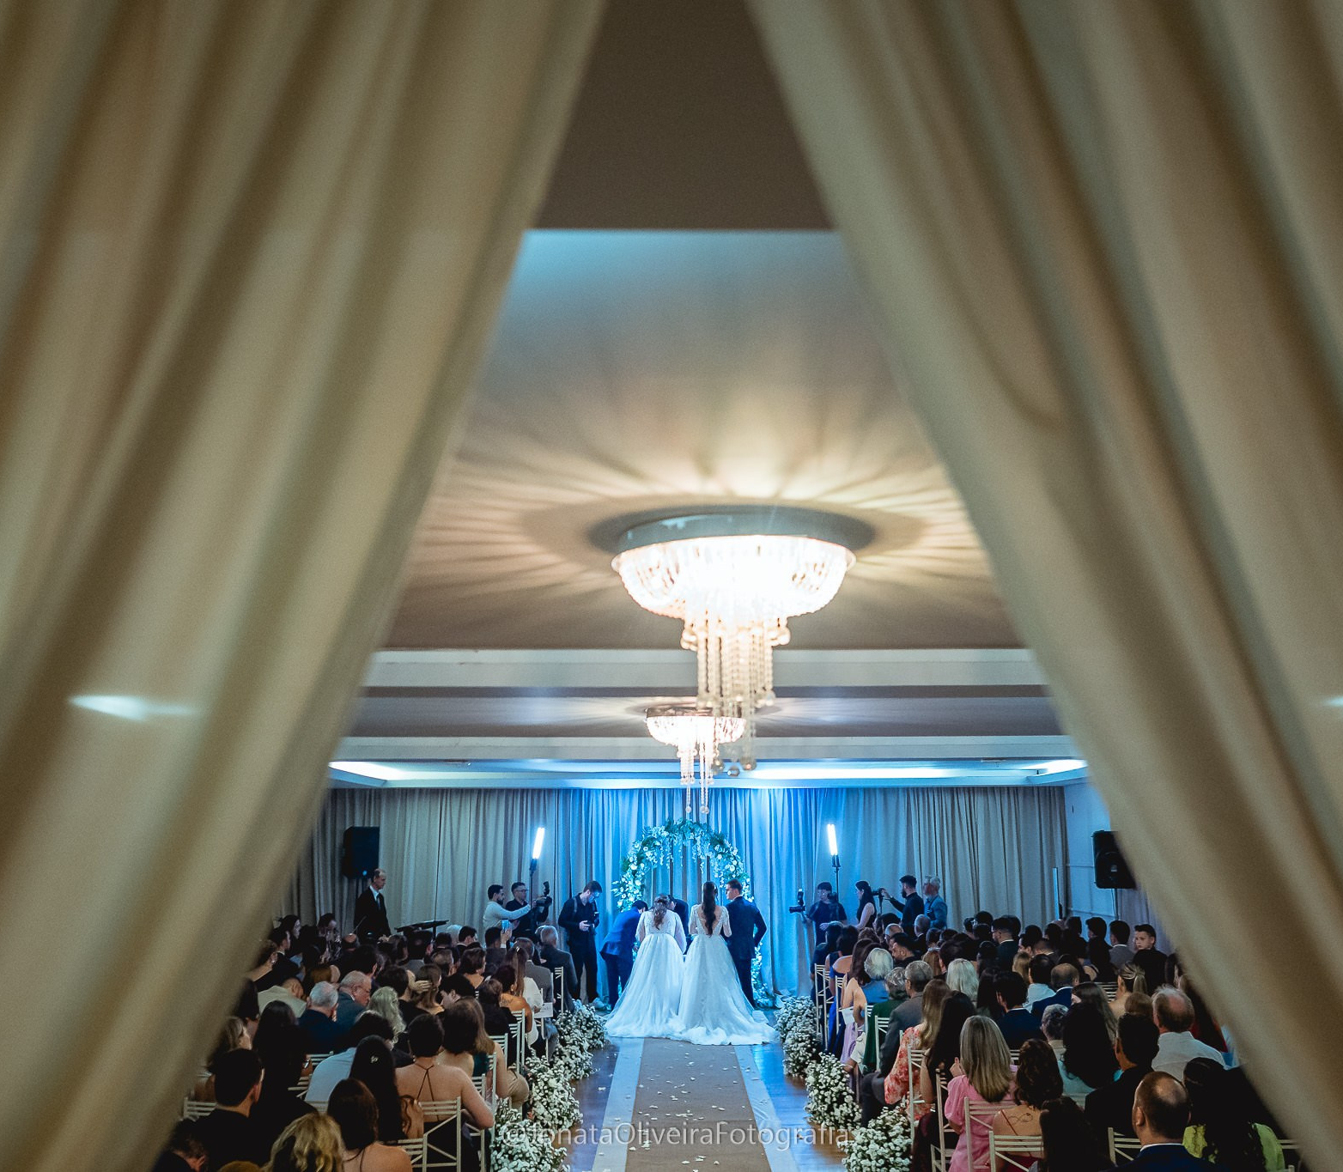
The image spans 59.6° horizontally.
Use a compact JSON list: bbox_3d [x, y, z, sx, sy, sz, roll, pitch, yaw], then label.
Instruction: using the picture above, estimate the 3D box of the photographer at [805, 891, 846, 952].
[{"bbox_3d":[2.099,4.932,15.922,0.580,1.720,0.420,-7,-14,29],"label":"photographer"}]

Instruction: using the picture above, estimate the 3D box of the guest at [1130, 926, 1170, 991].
[{"bbox_3d":[5.329,4.505,13.048,0.460,1.360,0.720,2,-12,-10],"label":"guest"}]

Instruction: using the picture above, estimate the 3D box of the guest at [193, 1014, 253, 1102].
[{"bbox_3d":[-2.643,3.229,7.037,0.480,1.310,0.800,-3,-12,15],"label":"guest"}]

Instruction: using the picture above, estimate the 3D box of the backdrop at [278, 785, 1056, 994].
[{"bbox_3d":[0.000,4.765,18.408,12.540,3.150,0.250,0,-12,0],"label":"backdrop"}]

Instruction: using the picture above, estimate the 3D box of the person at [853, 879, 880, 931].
[{"bbox_3d":[2.705,5.035,16.309,0.380,1.680,0.450,0,-12,-2],"label":"person"}]

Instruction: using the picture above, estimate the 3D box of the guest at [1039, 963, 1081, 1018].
[{"bbox_3d":[3.228,3.826,9.761,0.520,1.320,0.800,-1,-12,3],"label":"guest"}]

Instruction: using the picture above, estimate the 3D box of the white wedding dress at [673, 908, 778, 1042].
[{"bbox_3d":[0.656,4.756,14.533,1.250,1.400,2.200,0,-12,0],"label":"white wedding dress"}]

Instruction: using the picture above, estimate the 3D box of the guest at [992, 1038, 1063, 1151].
[{"bbox_3d":[1.912,3.031,6.096,0.480,1.320,0.800,0,-12,0],"label":"guest"}]

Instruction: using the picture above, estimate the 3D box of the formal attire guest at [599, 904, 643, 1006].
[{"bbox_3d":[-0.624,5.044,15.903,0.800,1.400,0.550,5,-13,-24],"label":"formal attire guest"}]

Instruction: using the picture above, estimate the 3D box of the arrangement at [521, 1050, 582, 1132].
[{"bbox_3d":[-1.007,4.255,9.881,0.500,0.530,0.500,0,-12,0],"label":"arrangement"}]

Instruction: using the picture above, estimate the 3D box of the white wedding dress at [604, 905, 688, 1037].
[{"bbox_3d":[-0.313,4.835,14.818,1.150,1.450,1.350,0,-12,0],"label":"white wedding dress"}]

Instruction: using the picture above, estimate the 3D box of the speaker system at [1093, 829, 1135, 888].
[{"bbox_3d":[5.324,3.300,14.021,0.430,0.700,0.390,-5,-13,24],"label":"speaker system"}]

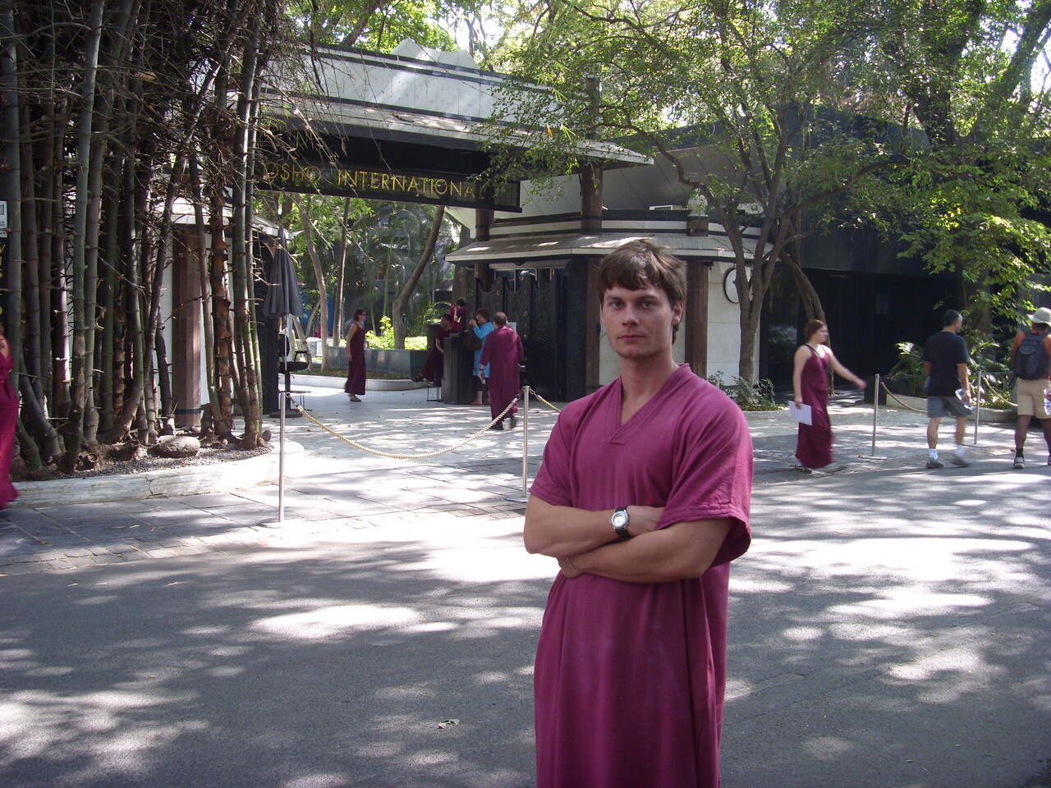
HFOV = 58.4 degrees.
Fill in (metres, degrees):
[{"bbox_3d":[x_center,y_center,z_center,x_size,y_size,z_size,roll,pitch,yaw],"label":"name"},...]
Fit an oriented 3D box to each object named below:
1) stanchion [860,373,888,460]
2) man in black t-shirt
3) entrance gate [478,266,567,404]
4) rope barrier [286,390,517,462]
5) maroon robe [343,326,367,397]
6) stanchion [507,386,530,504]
[{"bbox_3d":[4.142,0.249,11.148,0.340,0.990,0.340,1,5,0],"label":"stanchion"},{"bbox_3d":[4.694,-0.047,10.369,0.380,1.740,0.480,-2,6,-33],"label":"man in black t-shirt"},{"bbox_3d":[-0.071,-1.158,18.230,2.150,2.460,0.160,5,6,38],"label":"entrance gate"},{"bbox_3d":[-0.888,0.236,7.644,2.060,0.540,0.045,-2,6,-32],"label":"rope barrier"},{"bbox_3d":[-3.071,-0.621,16.900,0.420,1.270,0.420,2,5,16],"label":"maroon robe"},{"bbox_3d":[0.002,0.416,8.210,0.340,0.990,0.340,1,5,0],"label":"stanchion"}]

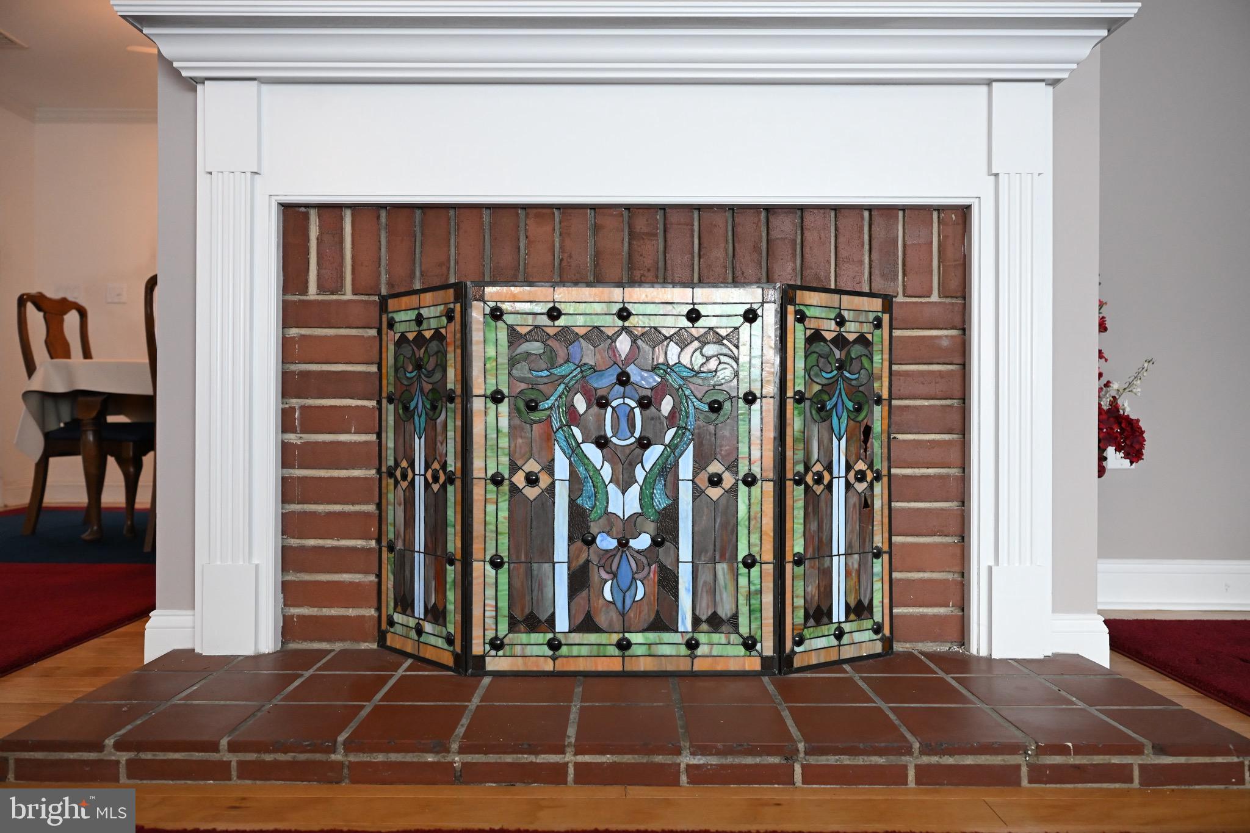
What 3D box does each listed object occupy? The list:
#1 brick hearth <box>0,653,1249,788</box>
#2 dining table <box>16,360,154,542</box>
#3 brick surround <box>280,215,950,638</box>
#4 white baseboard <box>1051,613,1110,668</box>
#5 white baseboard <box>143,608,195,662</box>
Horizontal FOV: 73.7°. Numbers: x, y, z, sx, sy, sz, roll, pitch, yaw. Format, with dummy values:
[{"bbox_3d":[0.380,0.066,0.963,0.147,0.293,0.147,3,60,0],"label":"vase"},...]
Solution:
[{"bbox_3d":[0.002,0.490,1.406,1.768,0.061,0.468,0,0,0],"label":"brick hearth"},{"bbox_3d":[-1.550,0.130,3.851,1.730,0.757,1.030,0,0,0],"label":"dining table"},{"bbox_3d":[-0.003,0.026,1.770,1.350,0.869,0.280,0,0,0],"label":"brick surround"},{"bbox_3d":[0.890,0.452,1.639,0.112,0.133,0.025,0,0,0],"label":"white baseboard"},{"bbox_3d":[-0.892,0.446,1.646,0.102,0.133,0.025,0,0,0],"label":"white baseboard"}]

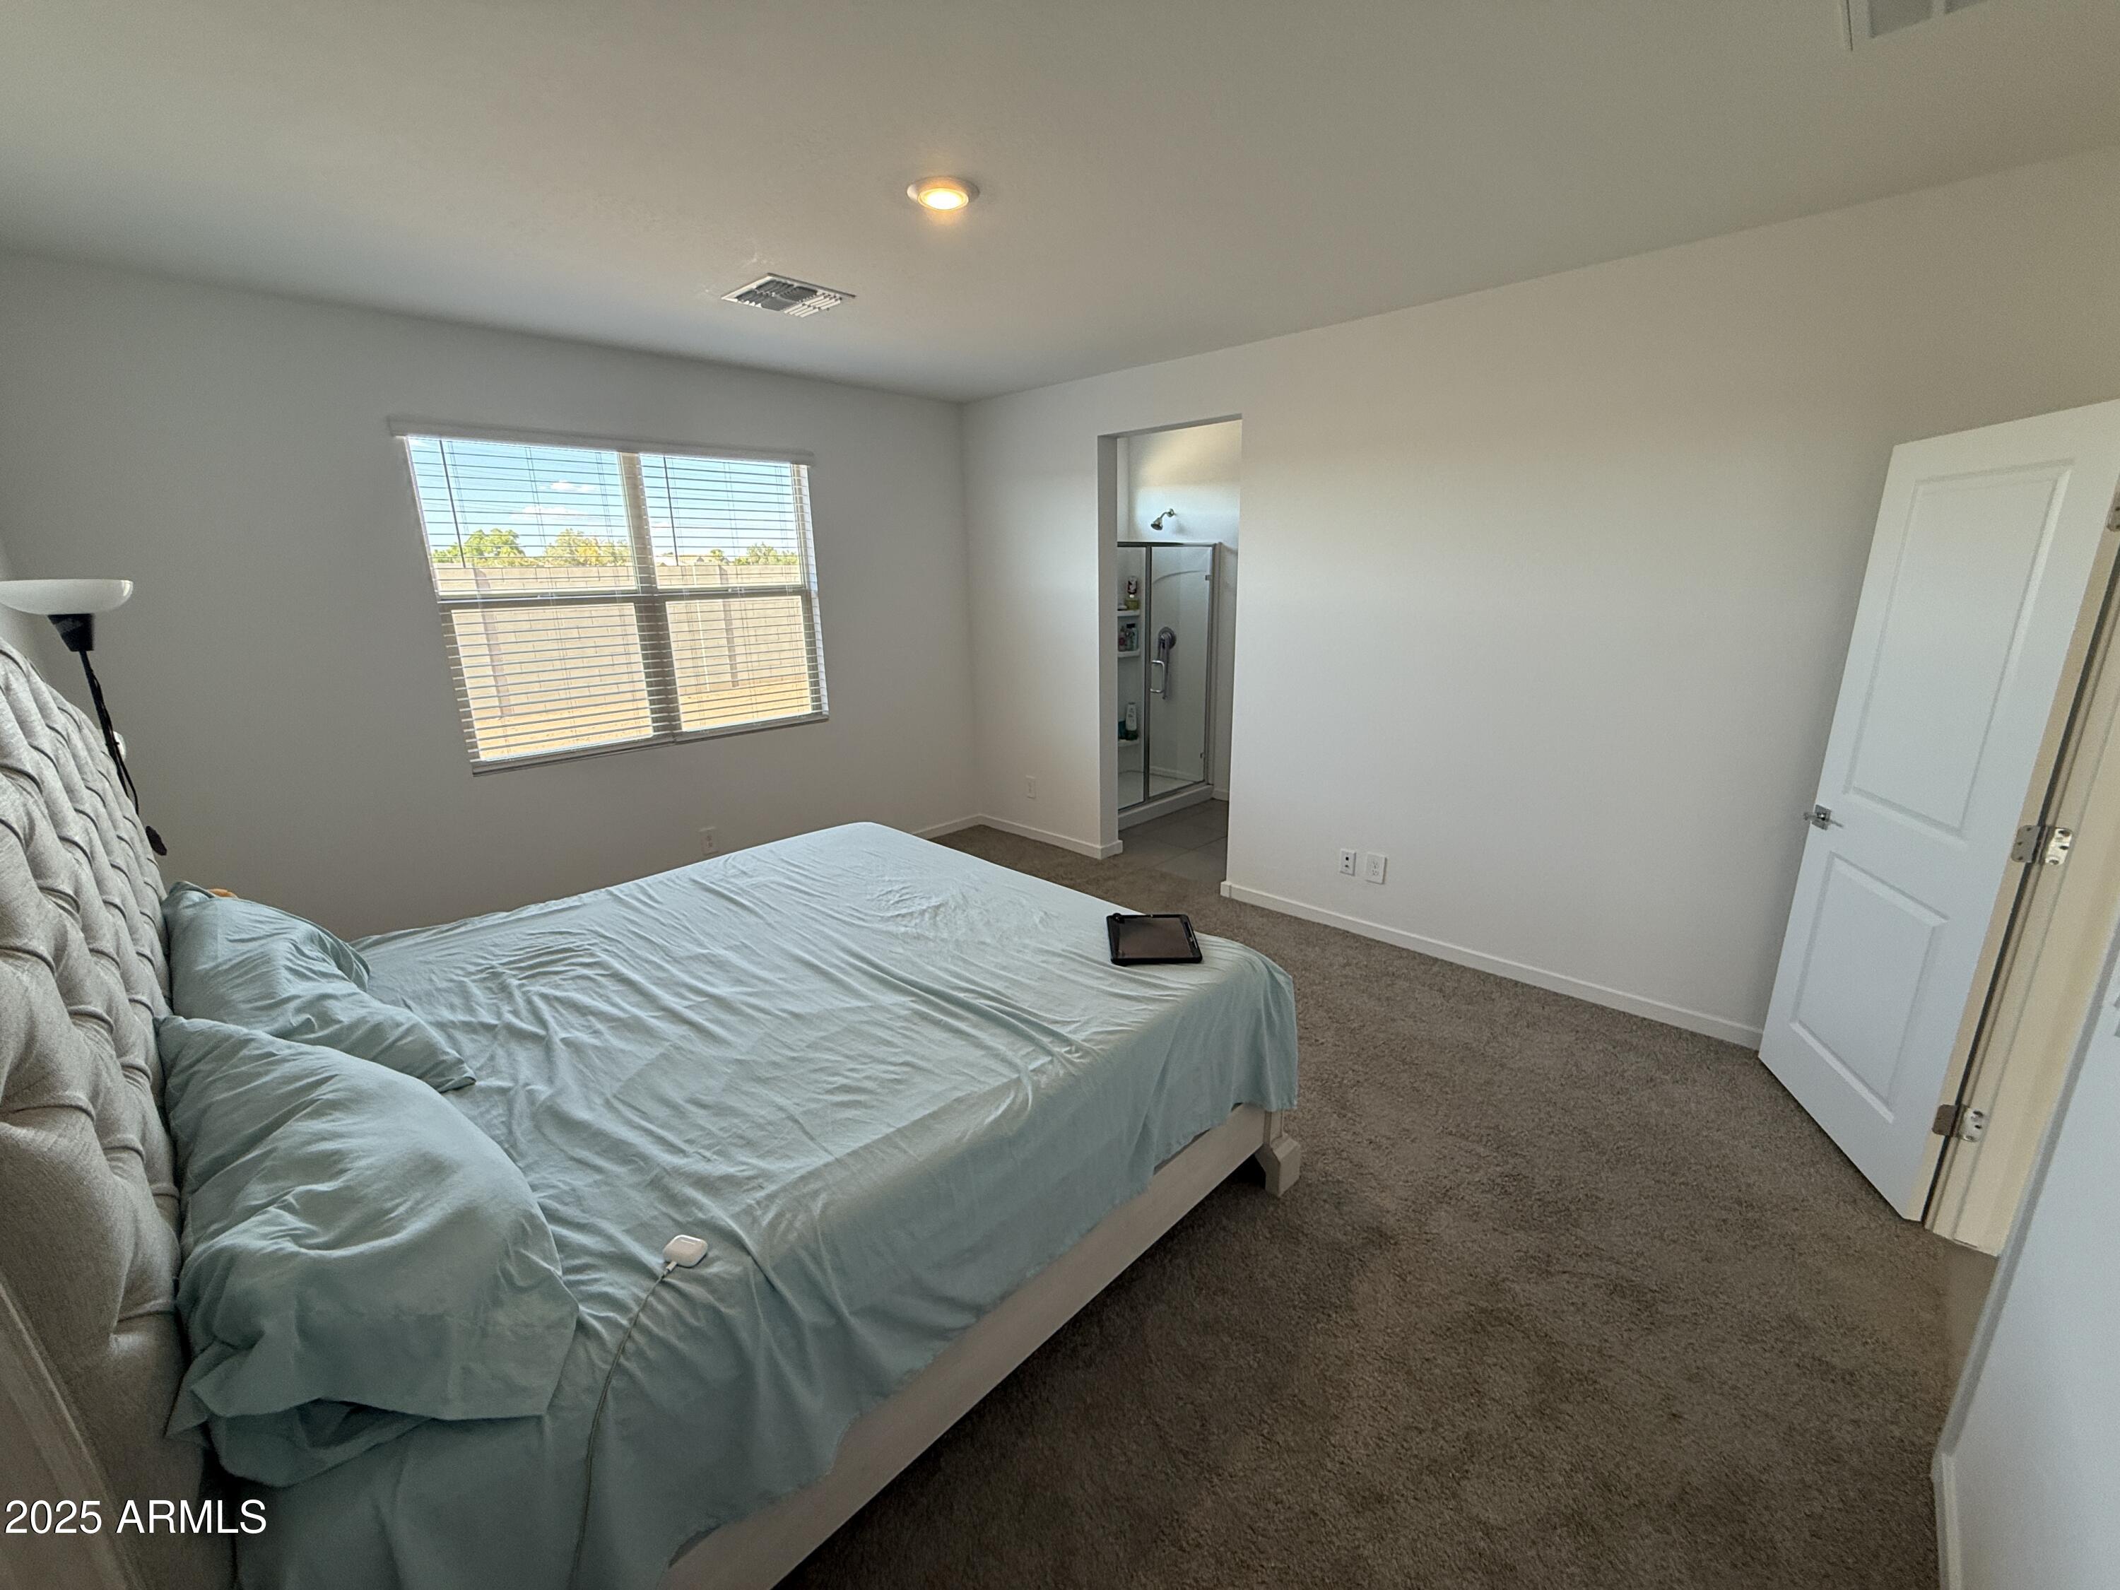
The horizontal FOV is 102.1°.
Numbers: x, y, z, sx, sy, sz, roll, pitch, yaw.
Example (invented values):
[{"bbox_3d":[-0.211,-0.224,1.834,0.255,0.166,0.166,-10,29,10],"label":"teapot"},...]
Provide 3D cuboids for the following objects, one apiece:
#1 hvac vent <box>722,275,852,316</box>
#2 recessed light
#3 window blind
[{"bbox_3d":[-1.014,-1.849,3.213,0.365,0.022,0.365,13,20,42],"label":"hvac vent"},{"bbox_3d":[-0.316,-1.623,2.336,0.195,0.030,0.195,-1,15,0],"label":"recessed light"},{"bbox_3d":[-2.000,-0.962,4.237,0.100,1.420,1.810,13,20,42],"label":"window blind"}]

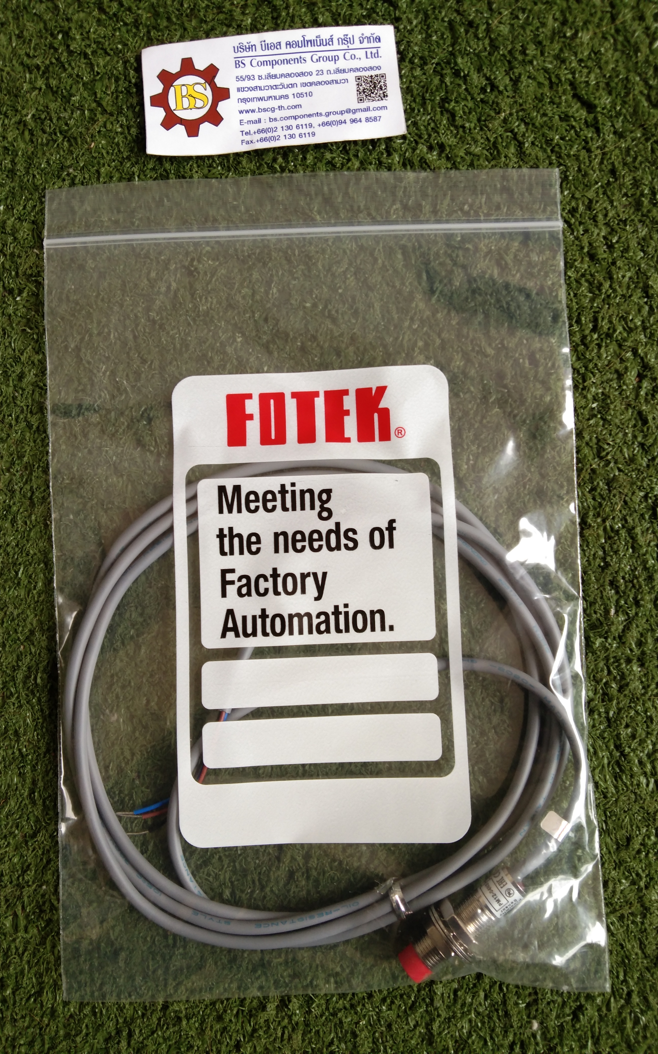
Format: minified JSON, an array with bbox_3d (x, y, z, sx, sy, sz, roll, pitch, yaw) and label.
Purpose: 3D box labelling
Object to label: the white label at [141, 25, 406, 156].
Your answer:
[{"bbox_3d":[-0.019,-0.146,0.304,0.086,0.005,0.040,-5,84,1],"label":"white label"}]

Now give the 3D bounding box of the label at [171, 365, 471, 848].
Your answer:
[{"bbox_3d":[-0.004,0.024,0.289,0.090,0.004,0.150,-2,84,3],"label":"label"}]

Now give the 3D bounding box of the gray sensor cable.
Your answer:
[{"bbox_3d":[-0.003,0.059,0.281,0.161,0.019,0.161,-2,86,2],"label":"gray sensor cable"}]

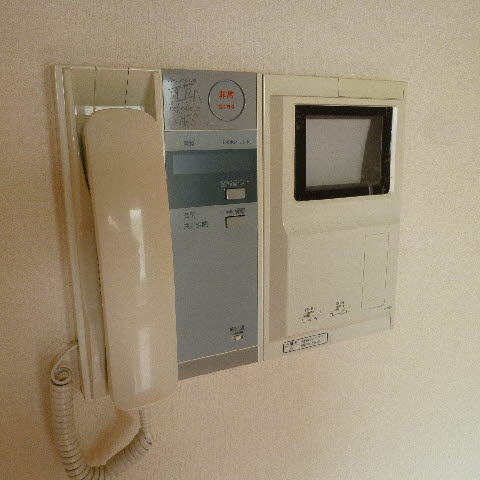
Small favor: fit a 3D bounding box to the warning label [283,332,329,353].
[{"bbox_3d":[0.061,0.095,0.427,0.049,0.010,0.002,-6,13,-24],"label":"warning label"}]

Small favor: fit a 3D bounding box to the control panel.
[{"bbox_3d":[-0.024,-0.009,0.378,0.076,0.242,0.024,-6,13,-24],"label":"control panel"}]

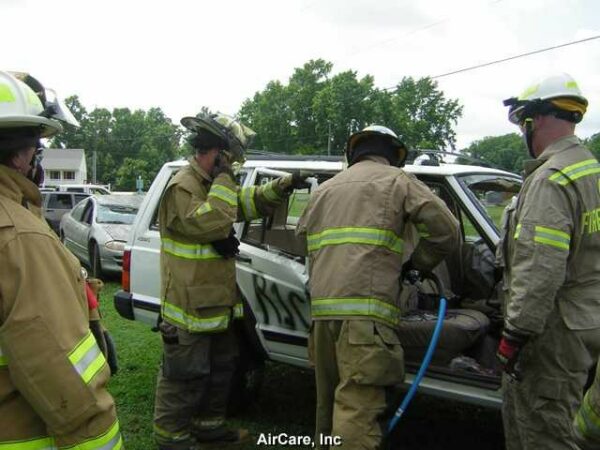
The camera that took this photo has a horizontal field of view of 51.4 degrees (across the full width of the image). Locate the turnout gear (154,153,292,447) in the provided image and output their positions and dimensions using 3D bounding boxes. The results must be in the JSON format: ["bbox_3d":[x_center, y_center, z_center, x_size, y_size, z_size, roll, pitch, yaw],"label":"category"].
[{"bbox_3d":[-0.430,0.397,3.420,0.650,1.540,0.580,0,3,-23],"label":"turnout gear"}]

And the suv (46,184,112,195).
[{"bbox_3d":[-9.011,-0.715,25.500,5.200,1.800,1.900,1,3,0],"label":"suv"}]

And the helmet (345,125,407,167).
[{"bbox_3d":[0.383,-0.388,3.120,0.290,0.210,0.360,1,-19,10],"label":"helmet"}]

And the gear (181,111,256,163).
[{"bbox_3d":[-0.452,-0.480,3.420,0.390,0.230,0.290,35,-11,-23],"label":"gear"}]

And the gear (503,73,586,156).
[{"bbox_3d":[1.035,-0.460,2.620,0.350,0.360,0.280,4,4,42],"label":"gear"}]

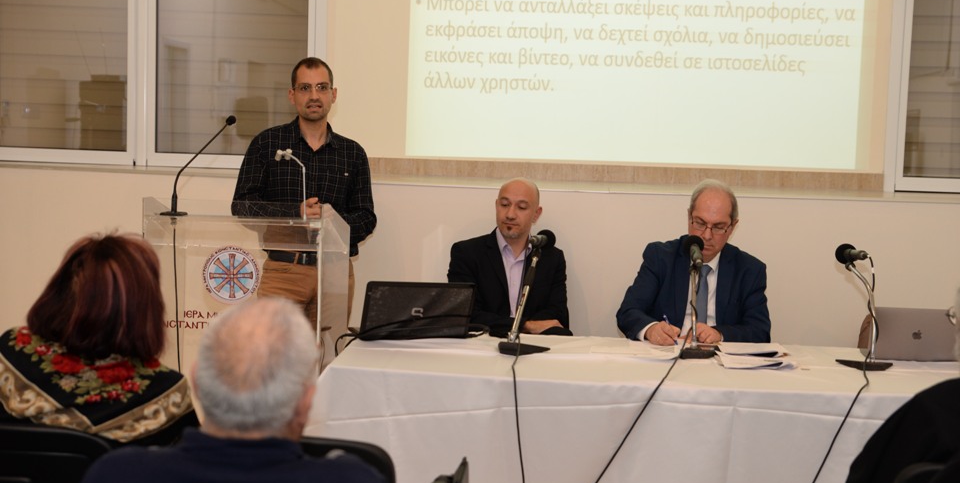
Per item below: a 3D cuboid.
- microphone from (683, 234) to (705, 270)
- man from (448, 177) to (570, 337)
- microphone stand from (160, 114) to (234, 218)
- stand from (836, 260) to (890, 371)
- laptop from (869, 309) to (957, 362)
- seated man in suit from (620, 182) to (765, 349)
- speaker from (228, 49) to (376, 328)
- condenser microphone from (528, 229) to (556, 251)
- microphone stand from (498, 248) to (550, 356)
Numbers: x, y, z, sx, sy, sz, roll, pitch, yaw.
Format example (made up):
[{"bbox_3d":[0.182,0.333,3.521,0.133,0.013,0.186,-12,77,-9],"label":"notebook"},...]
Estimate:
[{"bbox_3d":[0.730,0.032,5.230,0.066,0.066,0.140,1,38,-8],"label":"microphone"},{"bbox_3d":[0.107,0.411,5.630,0.490,1.284,0.750,2,6,3],"label":"man"},{"bbox_3d":[-0.964,-0.264,5.300,0.100,0.334,0.290,8,9,44],"label":"microphone stand"},{"bbox_3d":[1.266,0.236,5.090,0.100,0.340,0.180,-3,8,-38],"label":"stand"},{"bbox_3d":[1.489,0.297,5.267,0.312,0.194,0.315,2,6,0],"label":"laptop"},{"bbox_3d":[0.765,0.433,5.470,0.550,1.317,0.770,3,6,9],"label":"seated man in suit"},{"bbox_3d":[-0.637,0.176,5.650,0.530,1.701,0.380,2,6,2],"label":"speaker"},{"bbox_3d":[0.212,-0.007,5.220,0.066,0.066,0.140,6,5,32],"label":"condenser microphone"},{"bbox_3d":[0.150,0.195,5.150,0.100,0.345,0.180,6,8,37],"label":"microphone stand"}]

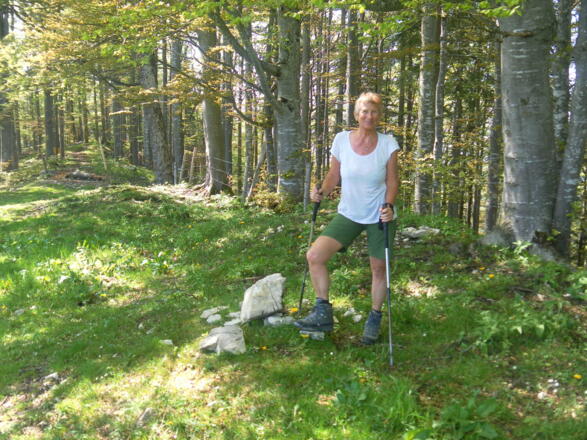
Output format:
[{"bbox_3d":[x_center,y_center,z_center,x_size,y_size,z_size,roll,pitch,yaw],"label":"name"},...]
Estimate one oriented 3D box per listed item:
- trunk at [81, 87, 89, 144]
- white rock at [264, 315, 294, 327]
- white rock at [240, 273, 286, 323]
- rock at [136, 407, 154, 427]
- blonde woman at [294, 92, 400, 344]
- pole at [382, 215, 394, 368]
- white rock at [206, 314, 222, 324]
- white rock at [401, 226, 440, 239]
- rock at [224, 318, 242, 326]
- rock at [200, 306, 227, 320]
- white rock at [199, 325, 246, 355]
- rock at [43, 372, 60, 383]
[{"bbox_3d":[-7.747,-3.863,22.000,0.230,2.100,0.230,0,8,0],"label":"trunk"},{"bbox_3d":[-0.098,0.714,4.220,0.210,0.055,0.130,0,8,0],"label":"white rock"},{"bbox_3d":[-0.222,0.575,4.400,0.340,0.350,0.220,-2,10,-12],"label":"white rock"},{"bbox_3d":[-0.728,0.966,2.920,0.075,0.055,0.100,0,8,0],"label":"rock"},{"bbox_3d":[0.355,-0.020,3.870,0.660,1.630,0.500,2,9,9],"label":"blonde woman"},{"bbox_3d":[0.584,0.411,3.665,0.055,0.999,0.060,-2,-8,0],"label":"pole"},{"bbox_3d":[-0.583,0.737,4.380,0.108,0.050,0.085,0,9,0],"label":"white rock"},{"bbox_3d":[1.450,0.142,6.800,0.430,0.100,0.280,0,8,0],"label":"white rock"},{"bbox_3d":[-0.438,0.748,4.330,0.130,0.045,0.090,0,9,0],"label":"rock"},{"bbox_3d":[-0.585,0.685,4.350,0.175,0.060,0.150,0,8,0],"label":"rock"},{"bbox_3d":[-0.455,0.772,3.850,0.290,0.115,0.250,0,8,0],"label":"white rock"},{"bbox_3d":[-1.395,0.908,3.420,0.100,0.050,0.080,0,9,0],"label":"rock"}]

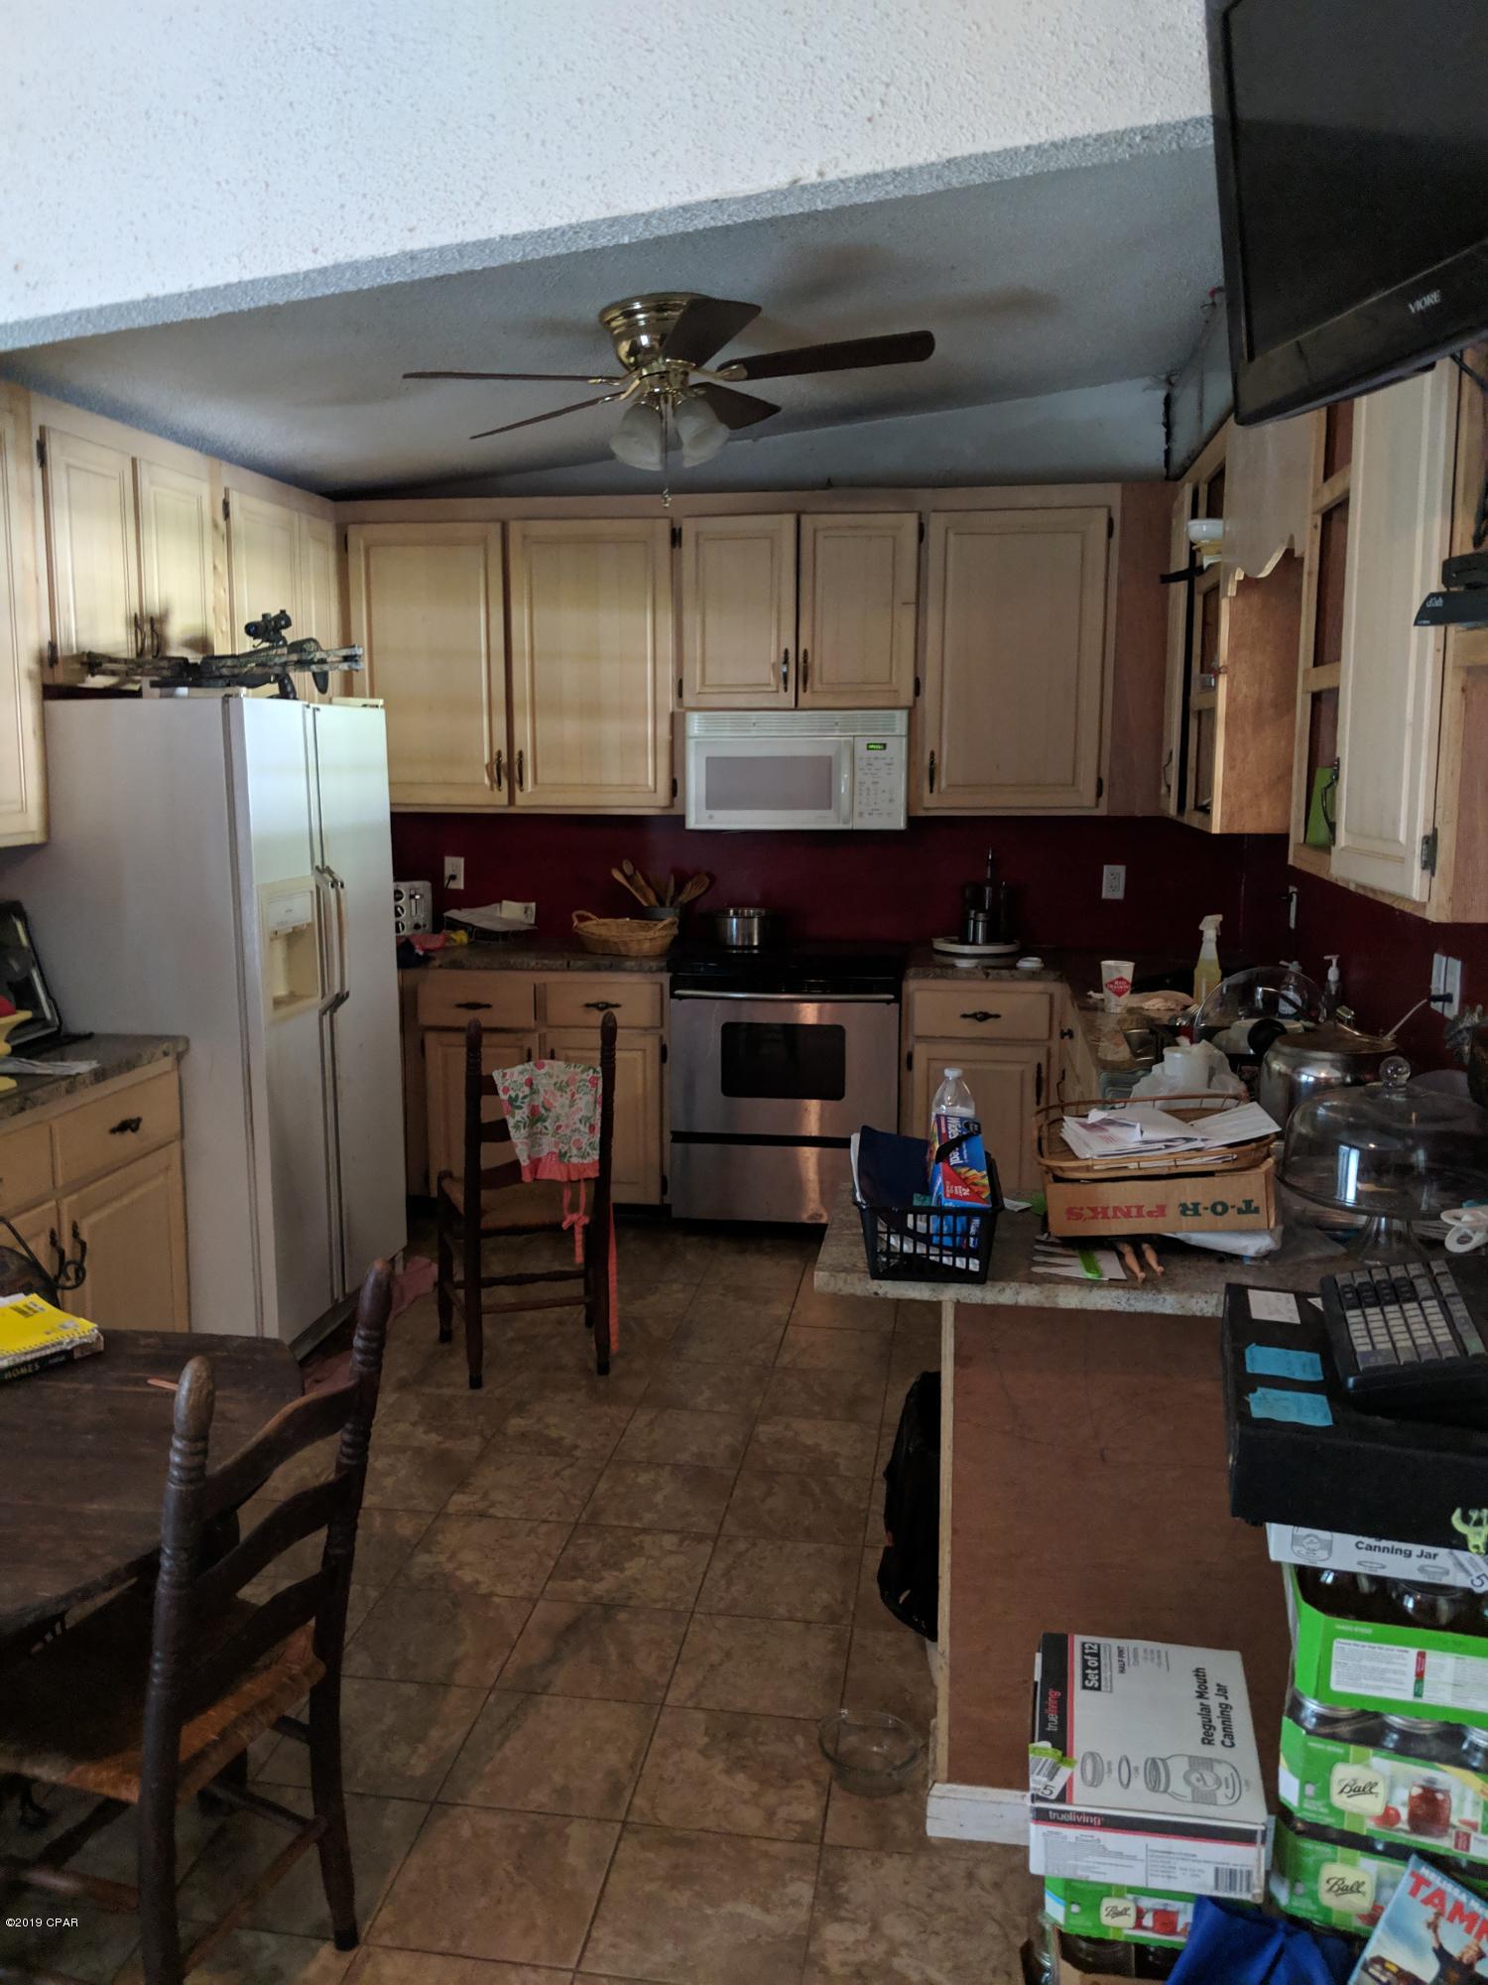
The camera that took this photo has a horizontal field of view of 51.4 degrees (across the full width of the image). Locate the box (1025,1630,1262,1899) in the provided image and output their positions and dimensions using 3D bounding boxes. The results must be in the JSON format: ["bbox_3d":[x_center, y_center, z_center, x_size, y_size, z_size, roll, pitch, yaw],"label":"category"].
[{"bbox_3d":[0.452,0.865,1.752,0.235,0.088,0.302,0,10,13],"label":"box"}]

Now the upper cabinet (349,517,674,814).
[{"bbox_3d":[-0.771,-1.135,5.444,1.140,0.983,0.325,1,10,9],"label":"upper cabinet"}]

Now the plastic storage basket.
[{"bbox_3d":[0.250,0.307,2.124,0.190,0.108,0.288,1,9,5],"label":"plastic storage basket"}]

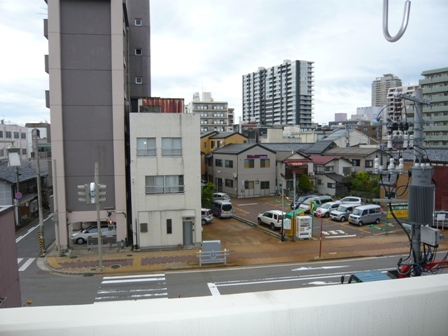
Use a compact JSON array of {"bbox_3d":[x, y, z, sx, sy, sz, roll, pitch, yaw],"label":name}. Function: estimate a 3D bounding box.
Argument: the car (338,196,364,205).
[{"bbox_3d":[16.082,4.464,46.820,4.400,1.500,1.700,-1,4,-10],"label":"car"}]

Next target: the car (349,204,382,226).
[{"bbox_3d":[14.882,4.941,38.267,3.400,1.850,1.480,-2,4,-24],"label":"car"}]

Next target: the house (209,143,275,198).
[{"bbox_3d":[3.305,0.151,62.005,7.630,8.500,9.750,-2,4,-27],"label":"house"}]

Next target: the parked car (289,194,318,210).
[{"bbox_3d":[11.081,4.401,48.116,4.400,1.520,1.700,-2,4,-26],"label":"parked car"}]

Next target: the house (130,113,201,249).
[{"bbox_3d":[-5.738,0.708,33.921,5.750,11.000,9.000,-1,4,-15],"label":"house"}]

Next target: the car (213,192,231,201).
[{"bbox_3d":[-0.861,4.301,52.075,3.700,1.500,1.650,3,5,38],"label":"car"}]

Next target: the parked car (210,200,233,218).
[{"bbox_3d":[-0.430,4.755,42.497,1.480,1.800,3.400,-2,4,-25],"label":"parked car"}]

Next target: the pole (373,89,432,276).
[{"bbox_3d":[5.339,2.663,11.109,1.600,10.100,1.000,1,4,15],"label":"pole"}]

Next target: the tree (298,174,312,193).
[{"bbox_3d":[13.248,2.847,58.800,2.150,3.450,2.150,0,4,0],"label":"tree"}]

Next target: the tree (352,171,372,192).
[{"bbox_3d":[21.918,2.521,57.816,2.900,3.800,2.800,0,4,0],"label":"tree"}]

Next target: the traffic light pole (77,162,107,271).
[{"bbox_3d":[-8.877,3.299,24.577,1.800,7.200,0.700,-1,4,-10],"label":"traffic light pole"}]

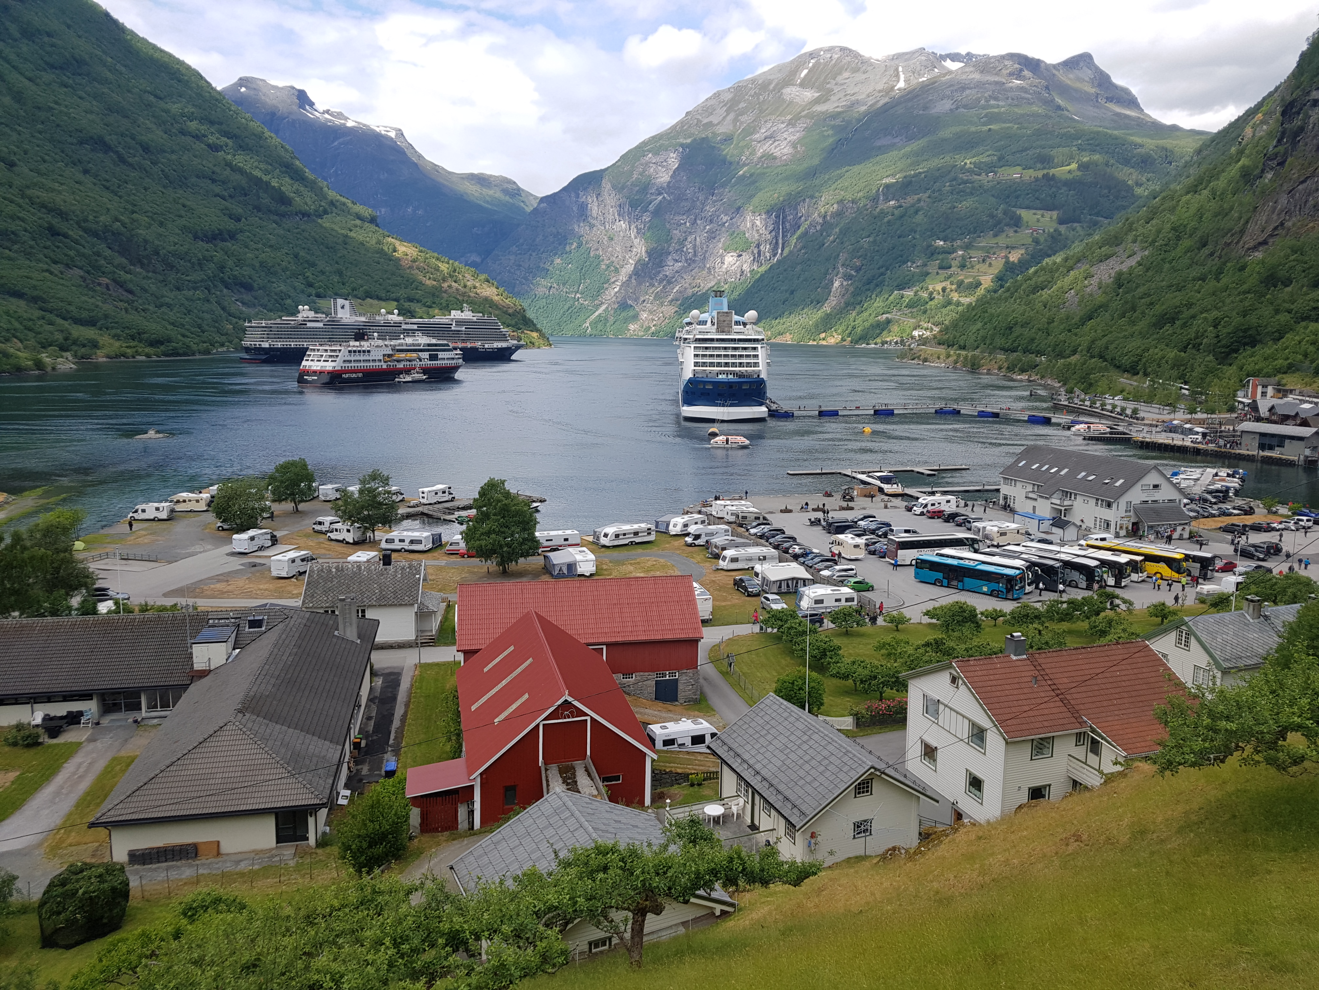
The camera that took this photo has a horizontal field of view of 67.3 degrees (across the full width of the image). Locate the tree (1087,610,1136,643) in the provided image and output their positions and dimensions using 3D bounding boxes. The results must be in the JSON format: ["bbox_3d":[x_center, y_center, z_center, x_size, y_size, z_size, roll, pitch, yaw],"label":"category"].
[{"bbox_3d":[46.003,13.748,100.871,4.800,3.600,4.800,5,11,24],"label":"tree"}]

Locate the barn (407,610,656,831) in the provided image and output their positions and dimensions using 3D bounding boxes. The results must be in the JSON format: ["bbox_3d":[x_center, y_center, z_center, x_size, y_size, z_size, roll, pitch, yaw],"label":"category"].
[{"bbox_3d":[-9.232,13.843,66.012,14.718,7.441,18.668,-2,10,-13],"label":"barn"}]

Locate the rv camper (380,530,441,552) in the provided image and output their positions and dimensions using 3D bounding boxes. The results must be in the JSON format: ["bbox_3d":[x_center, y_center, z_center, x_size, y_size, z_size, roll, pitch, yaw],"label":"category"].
[{"bbox_3d":[-35.930,6.680,140.410,6.710,2.520,2.410,2,10,8],"label":"rv camper"}]

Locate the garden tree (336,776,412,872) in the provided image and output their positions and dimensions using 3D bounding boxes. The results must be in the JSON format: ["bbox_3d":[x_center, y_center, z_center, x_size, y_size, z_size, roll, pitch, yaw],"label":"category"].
[{"bbox_3d":[-14.715,16.946,51.071,3.800,5.100,4.300,0,10,0],"label":"garden tree"}]

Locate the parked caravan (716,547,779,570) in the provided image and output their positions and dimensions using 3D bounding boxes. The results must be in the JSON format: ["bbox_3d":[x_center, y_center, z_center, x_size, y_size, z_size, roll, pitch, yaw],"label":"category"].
[{"bbox_3d":[11.333,7.975,127.528,7.200,2.500,2.350,-3,10,-17],"label":"parked caravan"}]

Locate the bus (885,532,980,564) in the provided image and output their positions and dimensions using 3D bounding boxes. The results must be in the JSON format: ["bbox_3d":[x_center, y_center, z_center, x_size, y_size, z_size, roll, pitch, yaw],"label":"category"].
[{"bbox_3d":[38.670,7.540,138.720,13.330,3.710,2.550,-2,10,-16],"label":"bus"}]

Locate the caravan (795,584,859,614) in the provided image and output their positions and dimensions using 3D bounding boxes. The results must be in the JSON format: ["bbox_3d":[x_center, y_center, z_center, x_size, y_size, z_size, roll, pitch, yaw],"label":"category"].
[{"bbox_3d":[19.720,12.140,115.680,6.260,2.500,2.360,-2,10,-18],"label":"caravan"}]

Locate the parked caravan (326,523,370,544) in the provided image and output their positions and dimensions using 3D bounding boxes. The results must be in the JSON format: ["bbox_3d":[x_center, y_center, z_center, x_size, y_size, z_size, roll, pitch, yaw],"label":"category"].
[{"bbox_3d":[-45.920,5.450,145.110,5.940,2.830,2.270,7,11,33],"label":"parked caravan"}]

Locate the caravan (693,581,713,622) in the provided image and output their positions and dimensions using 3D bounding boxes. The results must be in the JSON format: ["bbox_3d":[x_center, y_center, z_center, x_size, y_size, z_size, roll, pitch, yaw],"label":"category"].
[{"bbox_3d":[4.146,12.055,112.665,2.300,2.900,6.600,-1,10,-11],"label":"caravan"}]

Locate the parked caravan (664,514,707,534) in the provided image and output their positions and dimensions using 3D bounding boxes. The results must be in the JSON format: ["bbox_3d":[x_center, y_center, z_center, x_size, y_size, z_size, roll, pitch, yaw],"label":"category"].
[{"bbox_3d":[4.700,4.890,155.860,6.180,2.590,2.390,-7,12,-40],"label":"parked caravan"}]

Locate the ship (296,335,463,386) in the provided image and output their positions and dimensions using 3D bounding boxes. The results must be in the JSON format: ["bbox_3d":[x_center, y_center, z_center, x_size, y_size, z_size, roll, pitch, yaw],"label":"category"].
[{"bbox_3d":[-160.379,-85.124,602.364,21.500,30.500,135.500,5,11,25],"label":"ship"}]

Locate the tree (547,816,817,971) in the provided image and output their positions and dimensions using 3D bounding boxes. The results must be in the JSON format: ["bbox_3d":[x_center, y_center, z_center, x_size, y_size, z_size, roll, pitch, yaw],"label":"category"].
[{"bbox_3d":[0.617,9.591,24.121,6.400,3.900,4.400,0,10,0],"label":"tree"}]

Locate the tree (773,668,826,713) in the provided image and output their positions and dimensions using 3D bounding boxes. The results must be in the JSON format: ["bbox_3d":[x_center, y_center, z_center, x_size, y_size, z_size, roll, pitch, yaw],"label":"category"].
[{"bbox_3d":[10.609,14.782,74.994,3.850,3.250,3.850,0,10,0],"label":"tree"}]

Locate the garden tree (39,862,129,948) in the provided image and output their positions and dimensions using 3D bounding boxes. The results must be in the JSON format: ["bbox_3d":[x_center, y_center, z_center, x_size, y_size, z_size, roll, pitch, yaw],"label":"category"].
[{"bbox_3d":[-26.986,19.102,46.536,3.897,3.561,3.897,0,10,0],"label":"garden tree"}]

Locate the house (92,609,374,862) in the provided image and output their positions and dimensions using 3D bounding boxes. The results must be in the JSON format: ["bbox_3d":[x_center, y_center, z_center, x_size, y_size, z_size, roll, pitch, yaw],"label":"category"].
[{"bbox_3d":[-28.492,14.647,72.701,12.328,5.512,36.363,-2,10,-12],"label":"house"}]

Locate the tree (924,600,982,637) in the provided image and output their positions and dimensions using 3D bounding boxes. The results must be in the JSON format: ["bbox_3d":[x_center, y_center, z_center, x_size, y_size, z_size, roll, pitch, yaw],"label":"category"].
[{"bbox_3d":[31.383,13.314,106.138,5.938,3.777,5.938,0,10,0],"label":"tree"}]

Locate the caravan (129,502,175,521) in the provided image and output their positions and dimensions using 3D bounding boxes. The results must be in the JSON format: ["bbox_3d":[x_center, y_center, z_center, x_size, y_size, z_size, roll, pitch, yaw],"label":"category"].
[{"bbox_3d":[-82.080,2.613,160.041,6.600,2.750,2.300,0,10,3],"label":"caravan"}]

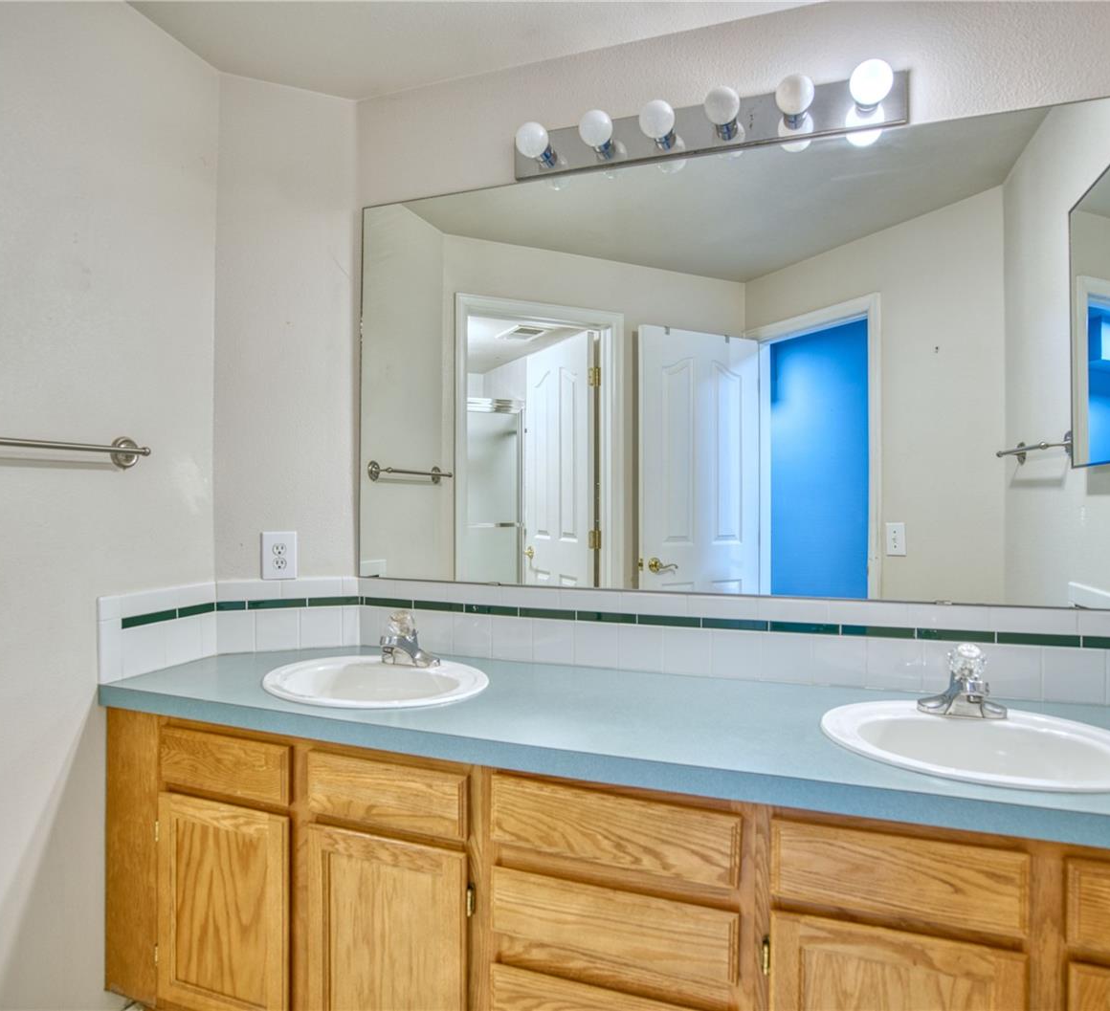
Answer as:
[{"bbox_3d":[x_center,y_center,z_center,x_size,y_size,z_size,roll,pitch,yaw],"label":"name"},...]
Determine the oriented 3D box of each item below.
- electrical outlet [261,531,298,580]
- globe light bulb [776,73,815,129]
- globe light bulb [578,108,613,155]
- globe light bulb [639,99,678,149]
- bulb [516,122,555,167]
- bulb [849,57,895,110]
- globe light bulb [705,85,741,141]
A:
[{"bbox_3d":[-0.744,0.136,1.836,0.086,0.127,0.008,0,0,-17],"label":"electrical outlet"},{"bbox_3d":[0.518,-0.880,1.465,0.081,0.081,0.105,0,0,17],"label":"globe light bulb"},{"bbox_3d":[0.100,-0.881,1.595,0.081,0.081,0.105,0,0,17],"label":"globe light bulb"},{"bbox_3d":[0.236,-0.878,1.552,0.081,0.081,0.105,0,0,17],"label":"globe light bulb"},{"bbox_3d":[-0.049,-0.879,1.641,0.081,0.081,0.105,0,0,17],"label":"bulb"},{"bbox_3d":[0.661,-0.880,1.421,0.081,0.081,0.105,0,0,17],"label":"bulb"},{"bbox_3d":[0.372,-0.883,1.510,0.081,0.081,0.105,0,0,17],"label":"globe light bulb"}]

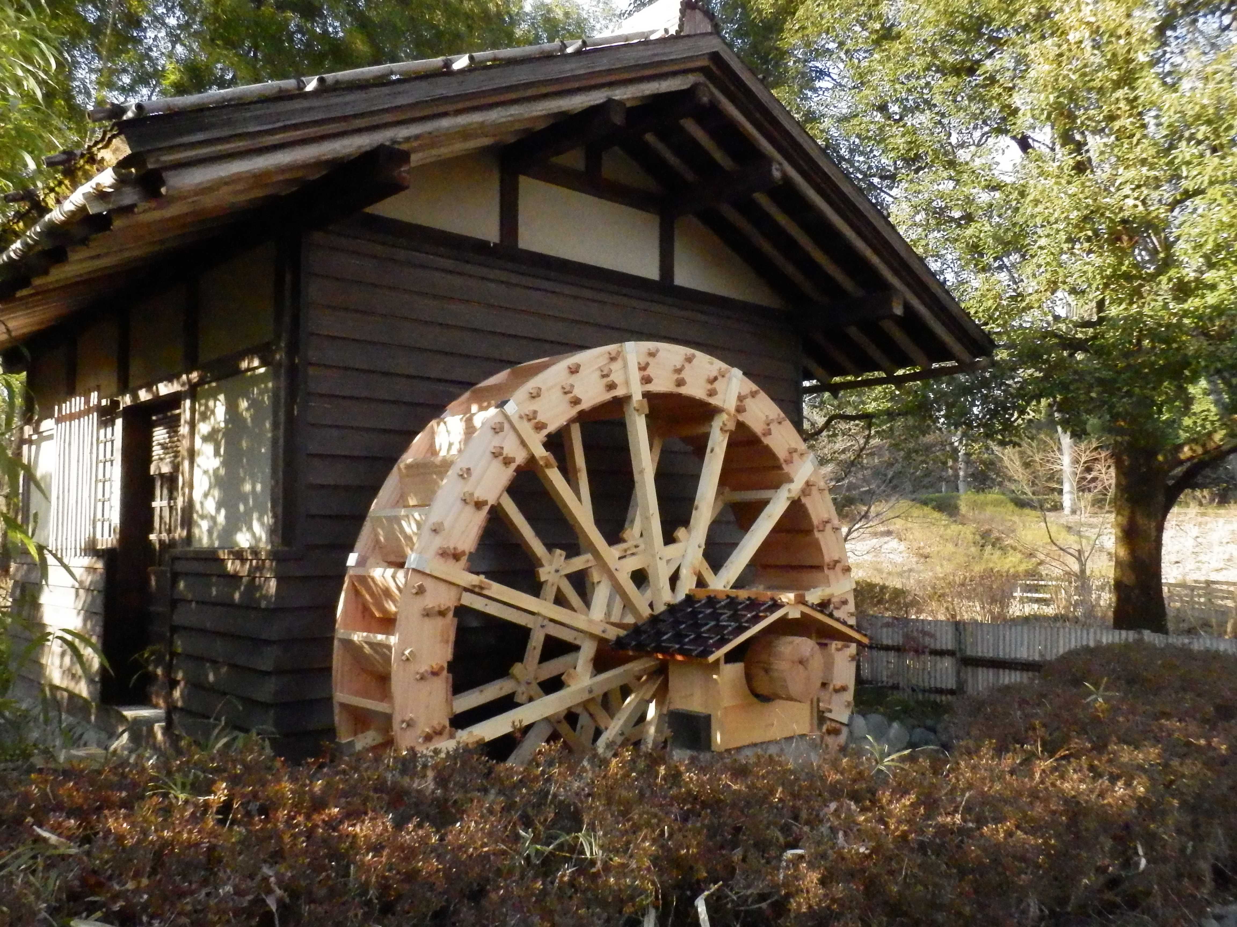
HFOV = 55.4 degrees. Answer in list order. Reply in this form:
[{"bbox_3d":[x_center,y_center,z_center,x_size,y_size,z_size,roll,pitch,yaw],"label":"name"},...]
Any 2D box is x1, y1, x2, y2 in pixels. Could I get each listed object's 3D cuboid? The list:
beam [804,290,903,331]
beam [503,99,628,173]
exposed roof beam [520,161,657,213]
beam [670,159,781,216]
[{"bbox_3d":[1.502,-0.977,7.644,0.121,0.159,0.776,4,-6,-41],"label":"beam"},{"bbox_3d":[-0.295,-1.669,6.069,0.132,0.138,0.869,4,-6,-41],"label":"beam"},{"bbox_3d":[-0.164,-1.601,6.805,1.050,0.132,0.104,4,-6,-41],"label":"exposed roof beam"},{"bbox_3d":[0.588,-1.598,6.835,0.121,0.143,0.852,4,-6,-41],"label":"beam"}]

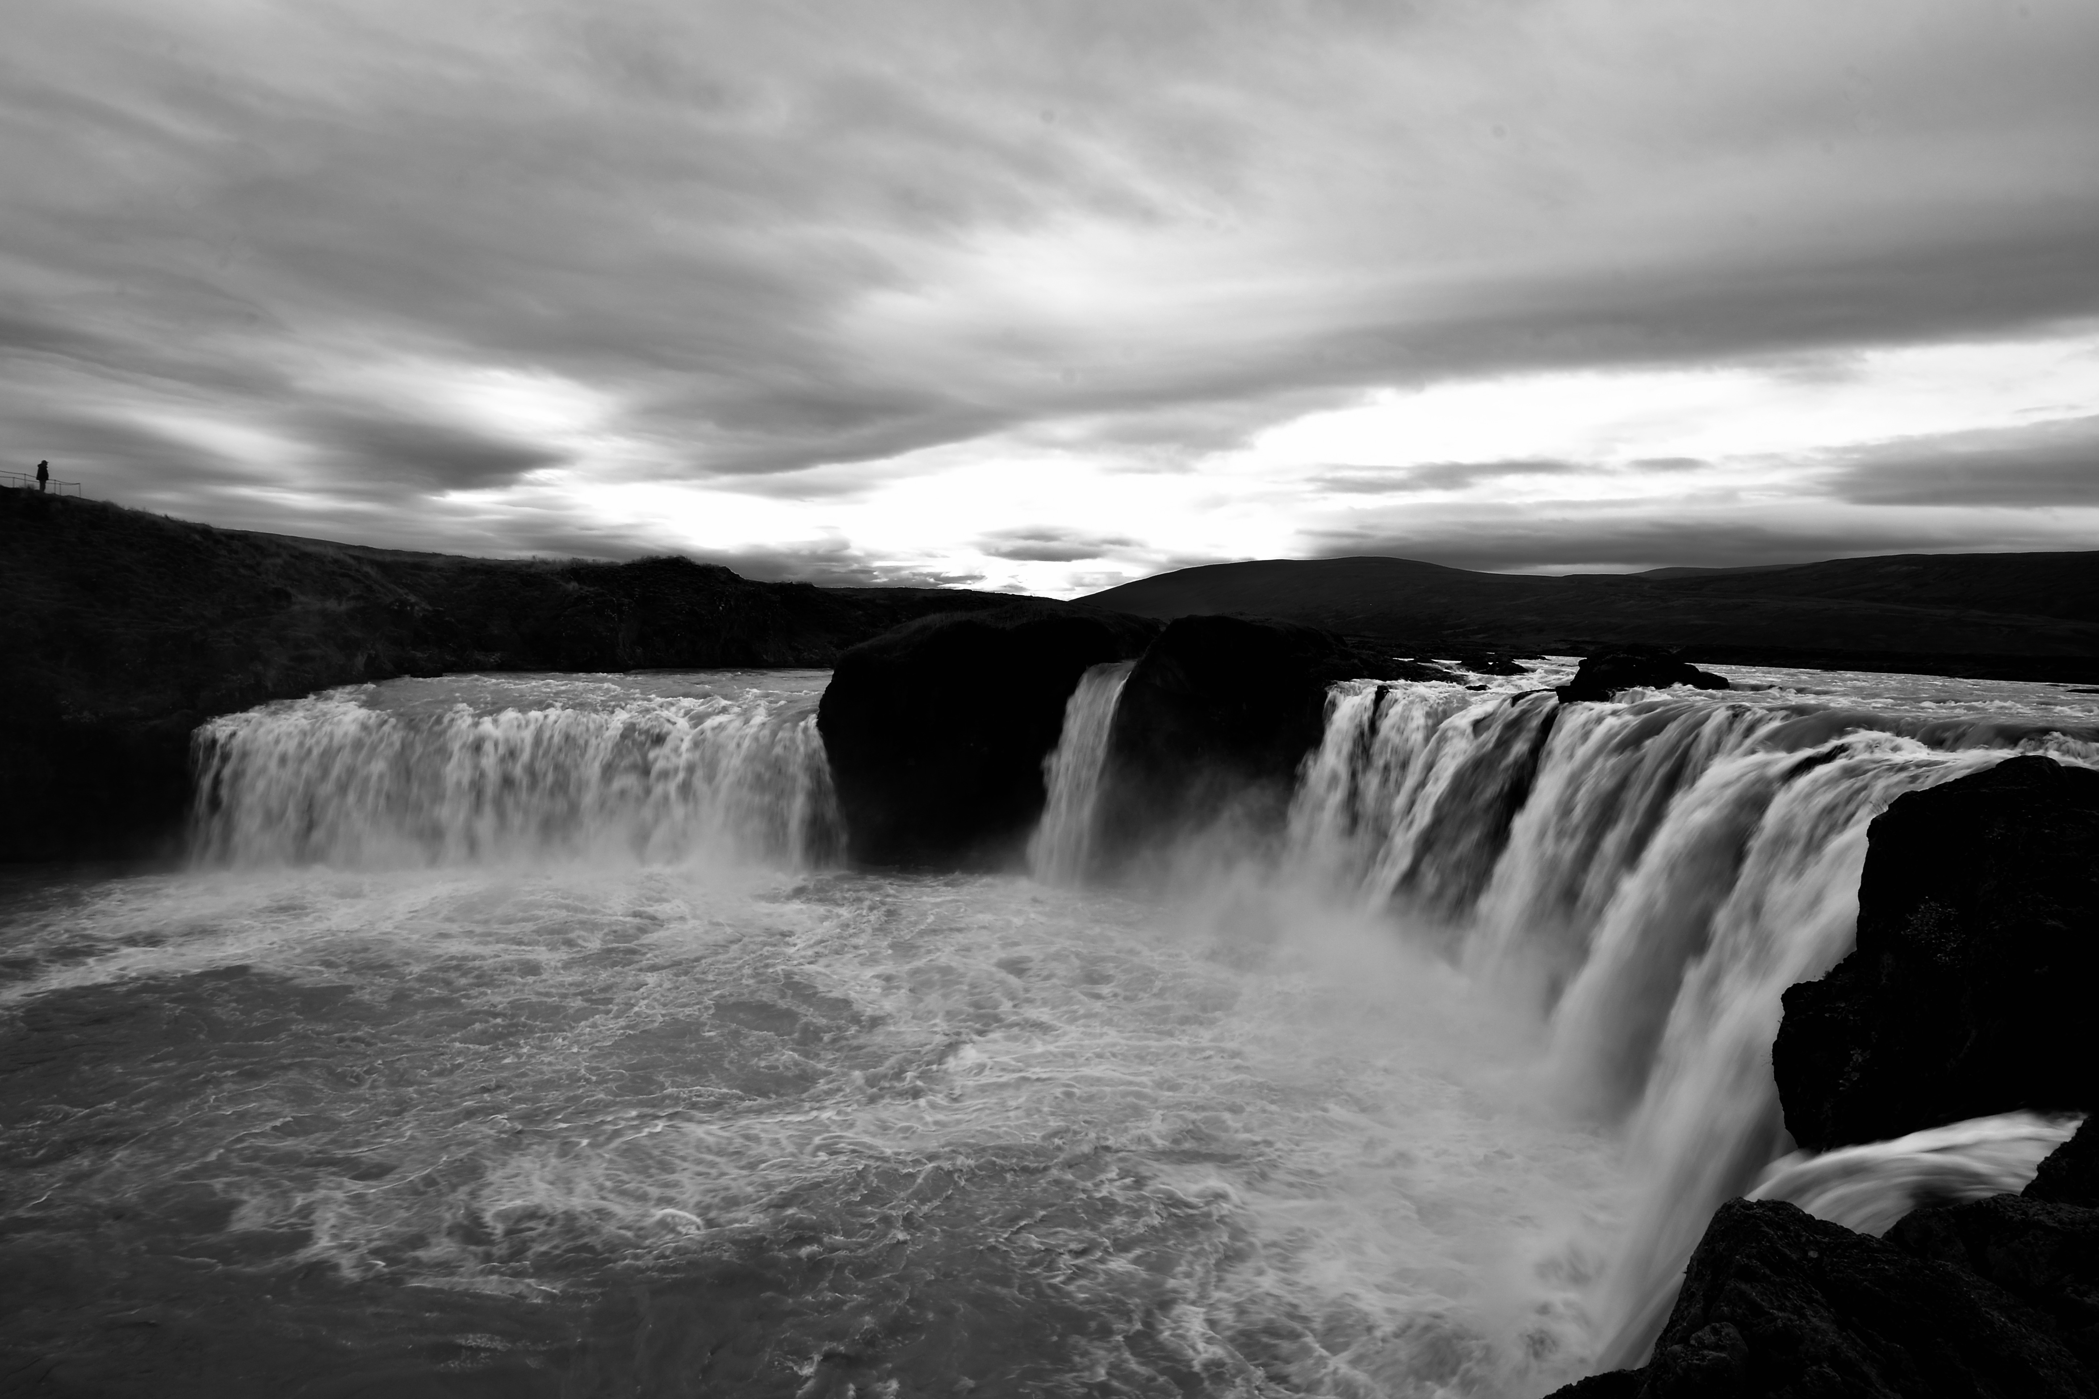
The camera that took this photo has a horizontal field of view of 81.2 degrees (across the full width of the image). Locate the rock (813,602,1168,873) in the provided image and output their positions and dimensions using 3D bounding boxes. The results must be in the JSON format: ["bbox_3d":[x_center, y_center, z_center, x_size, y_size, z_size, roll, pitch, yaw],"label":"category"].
[{"bbox_3d":[-3.000,1.400,70.500,18.500,14.000,13.500,0,3,0],"label":"rock"}]

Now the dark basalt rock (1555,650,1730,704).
[{"bbox_3d":[27.300,-1.100,56.500,7.800,2.500,5.000,0,3,0],"label":"dark basalt rock"}]

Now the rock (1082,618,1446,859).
[{"bbox_3d":[11.600,1.800,69.500,18.000,13.000,13.000,0,3,0],"label":"rock"}]

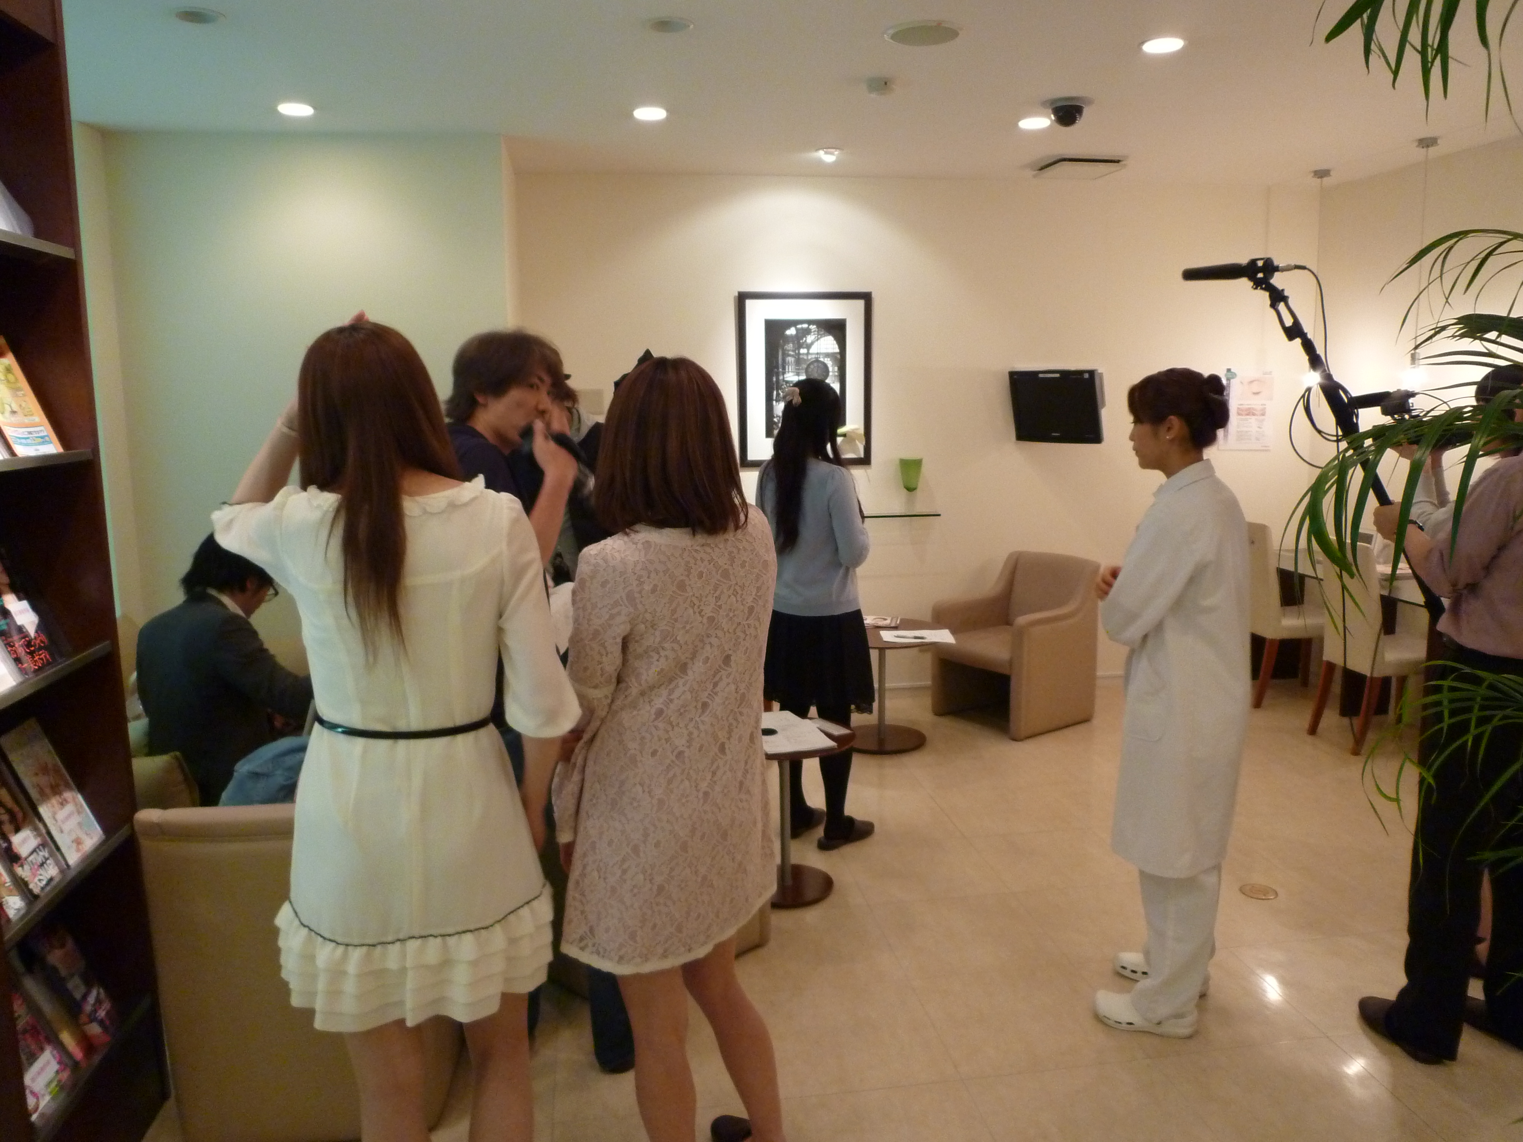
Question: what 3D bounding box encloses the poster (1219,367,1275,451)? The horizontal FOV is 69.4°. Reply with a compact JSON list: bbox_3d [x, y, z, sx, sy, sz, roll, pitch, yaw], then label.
[{"bbox_3d":[2.520,-0.837,5.710,0.297,0.420,0.010,-2,9,-8],"label":"poster"}]

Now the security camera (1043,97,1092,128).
[{"bbox_3d":[1.104,-1.644,3.966,0.185,0.090,0.185,-2,9,-8],"label":"security camera"}]

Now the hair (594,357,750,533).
[{"bbox_3d":[-0.148,-0.205,1.783,0.230,0.285,0.235,-5,9,-26],"label":"hair"}]

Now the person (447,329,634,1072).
[{"bbox_3d":[-0.507,0.308,2.476,0.460,1.670,0.460,-4,9,-18],"label":"person"}]

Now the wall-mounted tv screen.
[{"bbox_3d":[1.514,-0.848,5.607,0.465,0.376,0.080,6,28,39],"label":"wall-mounted tv screen"}]

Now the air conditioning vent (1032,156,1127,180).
[{"bbox_3d":[1.524,-1.935,5.298,0.355,0.040,0.380,-2,8,-8],"label":"air conditioning vent"}]

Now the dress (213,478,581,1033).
[{"bbox_3d":[-0.538,0.257,1.643,0.530,0.840,0.340,-4,9,-19],"label":"dress"}]

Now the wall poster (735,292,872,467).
[{"bbox_3d":[0.229,-0.976,5.621,0.685,0.875,0.030,-2,8,-8],"label":"wall poster"}]

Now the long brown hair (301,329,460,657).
[{"bbox_3d":[-0.517,-0.112,1.510,0.215,0.450,0.210,-3,9,-16],"label":"long brown hair"}]

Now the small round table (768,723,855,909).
[{"bbox_3d":[0.073,0.744,3.436,0.460,0.497,0.460,-1,8,0],"label":"small round table"}]

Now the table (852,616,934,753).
[{"bbox_3d":[0.541,0.518,4.930,0.600,0.495,0.600,-2,9,-8],"label":"table"}]

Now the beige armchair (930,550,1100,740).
[{"bbox_3d":[1.219,0.331,5.289,0.580,0.760,0.570,-7,10,-37],"label":"beige armchair"}]

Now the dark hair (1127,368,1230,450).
[{"bbox_3d":[0.935,-0.365,2.470,0.235,0.185,0.185,3,9,23],"label":"dark hair"}]

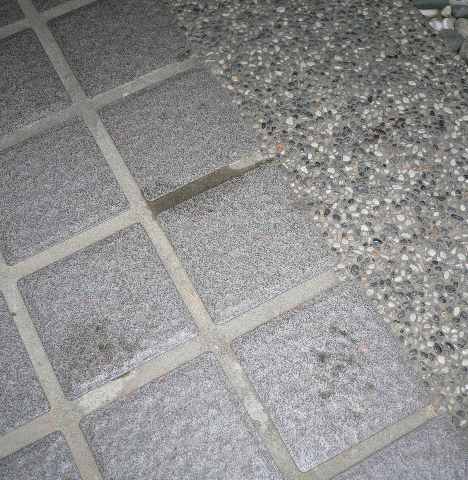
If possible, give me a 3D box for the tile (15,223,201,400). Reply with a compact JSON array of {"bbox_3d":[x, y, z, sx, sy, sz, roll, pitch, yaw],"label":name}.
[{"bbox_3d":[-0.137,0.075,0.696,0.150,0.015,0.150,-26,66,-11],"label":"tile"}]

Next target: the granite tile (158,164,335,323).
[{"bbox_3d":[0.013,0.001,0.727,0.150,0.015,0.150,-26,66,-11],"label":"granite tile"}]

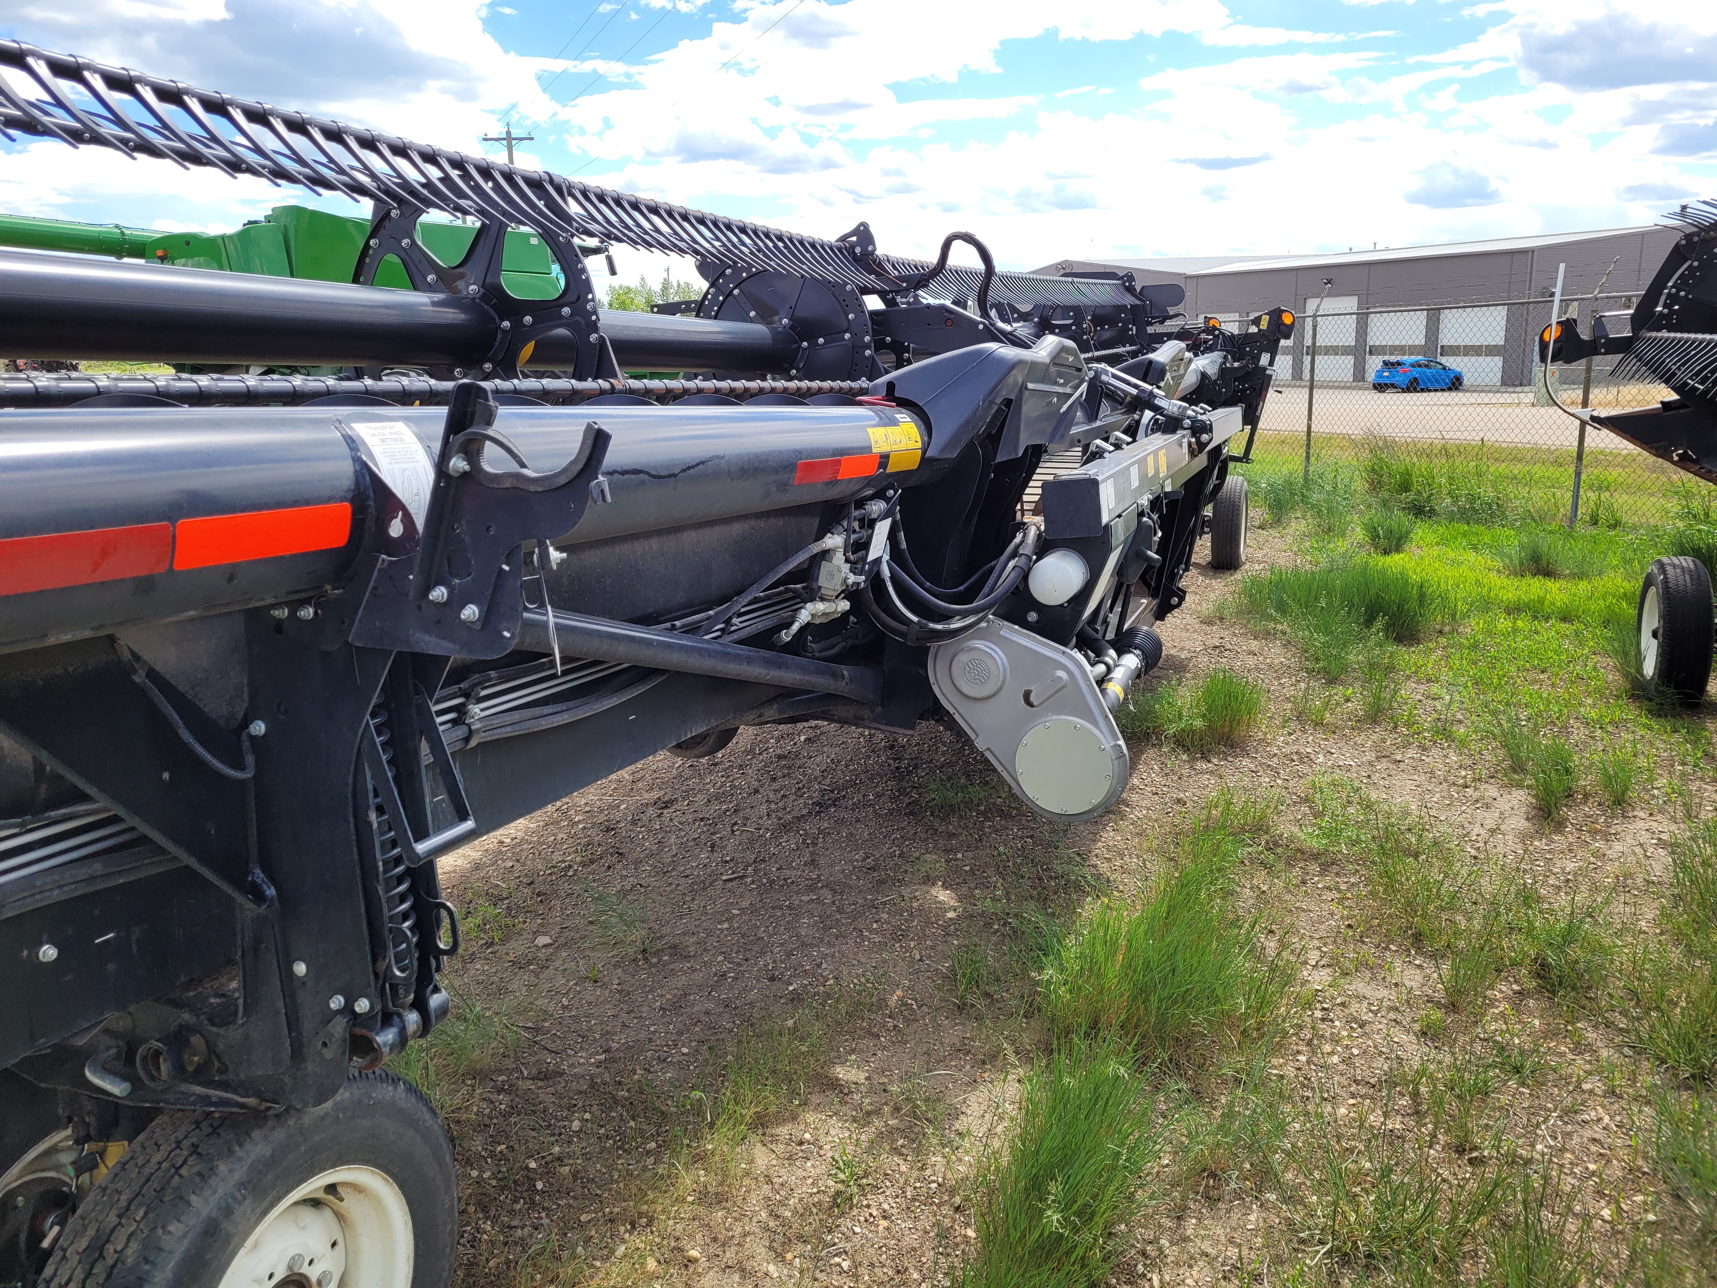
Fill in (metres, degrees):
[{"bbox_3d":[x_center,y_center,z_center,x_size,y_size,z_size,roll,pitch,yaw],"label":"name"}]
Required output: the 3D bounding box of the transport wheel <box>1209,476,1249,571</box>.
[{"bbox_3d":[2.706,-0.880,9.400,0.215,0.695,0.695,3,14,20],"label":"transport wheel"}]

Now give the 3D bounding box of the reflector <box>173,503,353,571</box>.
[{"bbox_3d":[-0.610,-0.113,1.332,0.005,0.051,0.229,18,16,18],"label":"reflector"}]

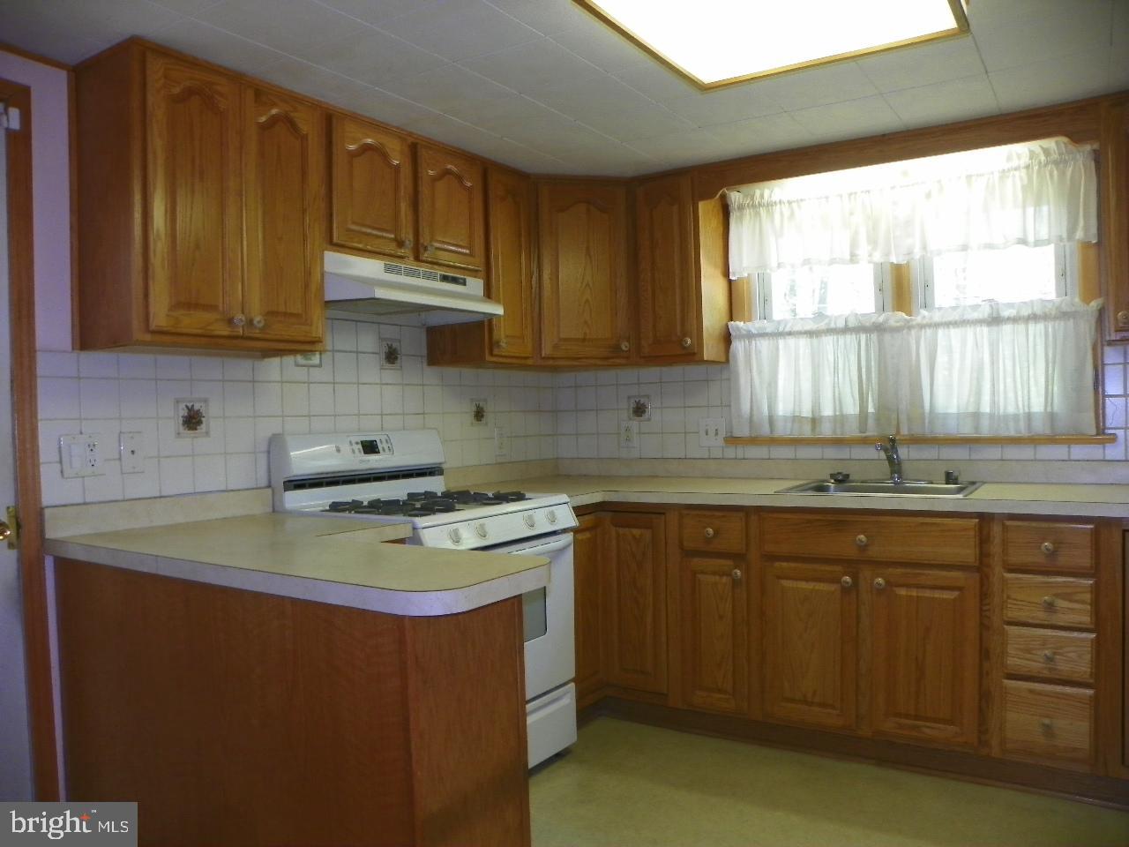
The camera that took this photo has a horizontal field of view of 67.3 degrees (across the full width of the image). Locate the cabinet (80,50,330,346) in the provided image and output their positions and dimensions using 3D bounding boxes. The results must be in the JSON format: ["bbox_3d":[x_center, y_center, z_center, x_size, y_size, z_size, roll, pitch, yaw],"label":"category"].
[{"bbox_3d":[-0.993,-0.572,2.352,0.317,0.765,0.606,-1,1,34],"label":"cabinet"}]

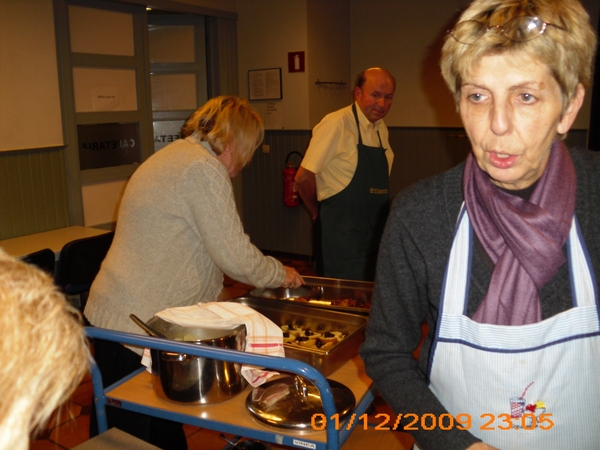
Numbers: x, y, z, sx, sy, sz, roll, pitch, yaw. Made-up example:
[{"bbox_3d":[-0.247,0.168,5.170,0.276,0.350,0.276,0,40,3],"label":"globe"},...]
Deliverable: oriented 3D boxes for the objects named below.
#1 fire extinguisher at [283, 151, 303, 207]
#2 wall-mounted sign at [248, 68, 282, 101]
[{"bbox_3d":[-0.057,-0.475,6.512,0.200,0.570,0.190,-1,11,0],"label":"fire extinguisher"},{"bbox_3d":[-0.366,-1.493,6.654,0.455,0.320,0.020,7,14,36],"label":"wall-mounted sign"}]

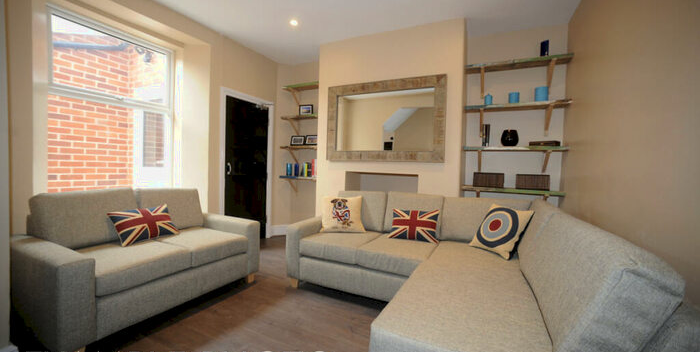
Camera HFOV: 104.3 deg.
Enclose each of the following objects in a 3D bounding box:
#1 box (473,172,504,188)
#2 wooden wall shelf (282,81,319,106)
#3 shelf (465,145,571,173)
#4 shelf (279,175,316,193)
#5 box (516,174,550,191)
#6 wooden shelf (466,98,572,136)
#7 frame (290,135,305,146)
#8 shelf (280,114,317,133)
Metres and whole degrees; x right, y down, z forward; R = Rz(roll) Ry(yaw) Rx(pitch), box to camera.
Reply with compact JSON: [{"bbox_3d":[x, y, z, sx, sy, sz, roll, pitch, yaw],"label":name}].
[{"bbox_3d":[1.577,0.049,3.096,0.301,0.162,0.187,2,2,24],"label":"box"},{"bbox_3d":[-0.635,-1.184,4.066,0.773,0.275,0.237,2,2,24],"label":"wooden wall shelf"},{"bbox_3d":[1.775,-0.168,3.010,0.968,0.276,0.237,2,2,24],"label":"shelf"},{"bbox_3d":[-0.674,0.152,4.105,0.773,0.276,0.237,2,2,24],"label":"shelf"},{"bbox_3d":[1.957,0.066,2.928,0.295,0.162,0.187,2,2,24],"label":"box"},{"bbox_3d":[1.788,-0.609,2.998,0.978,0.319,0.237,2,2,24],"label":"wooden shelf"},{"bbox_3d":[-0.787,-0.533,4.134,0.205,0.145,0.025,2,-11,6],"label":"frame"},{"bbox_3d":[-0.646,-0.738,4.078,0.768,0.271,0.237,2,2,24],"label":"shelf"}]

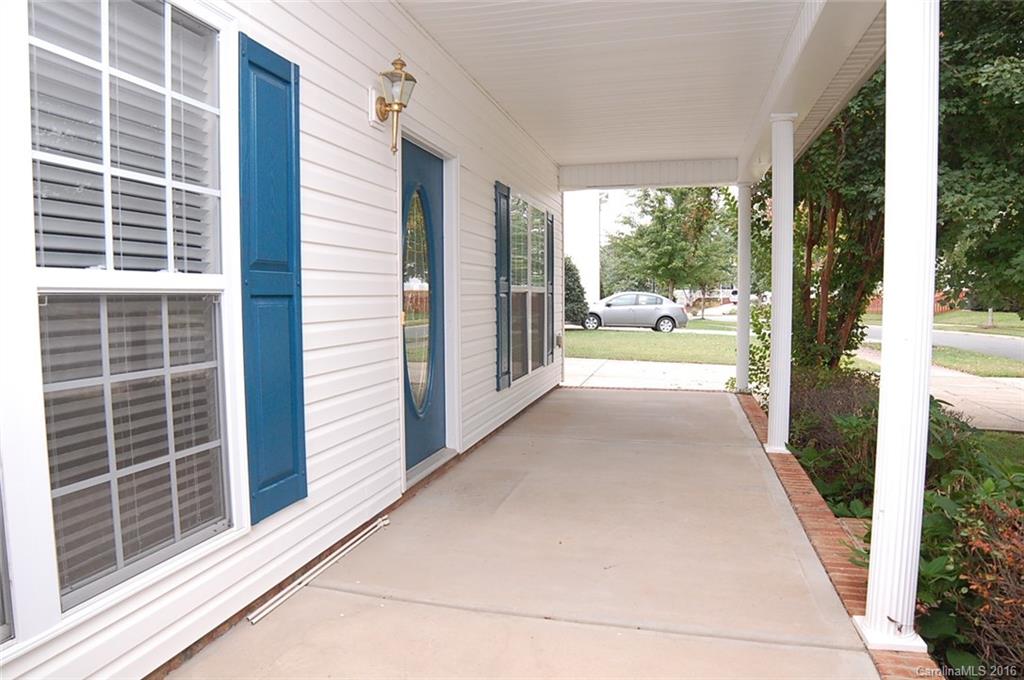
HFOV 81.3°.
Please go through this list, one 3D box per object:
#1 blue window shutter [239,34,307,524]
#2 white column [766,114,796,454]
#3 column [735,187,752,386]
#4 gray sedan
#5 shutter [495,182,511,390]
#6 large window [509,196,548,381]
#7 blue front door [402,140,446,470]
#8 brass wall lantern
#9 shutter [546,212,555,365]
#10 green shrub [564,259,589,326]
[{"bbox_3d":[-0.906,-0.213,2.273,0.035,1.800,0.325,1,4,16],"label":"blue window shutter"},{"bbox_3d":[2.014,-0.423,4.444,0.190,2.560,0.190,1,4,16],"label":"white column"},{"bbox_3d":[2.839,-0.636,7.273,0.190,2.560,0.190,1,4,16],"label":"column"},{"bbox_3d":[4.446,-1.052,22.250,4.570,1.490,1.780,2,5,16],"label":"gray sedan"},{"bbox_3d":[-0.073,-0.454,5.250,0.035,1.800,0.330,1,4,16],"label":"shutter"},{"bbox_3d":[0.178,-0.532,6.226,0.080,1.780,1.580,1,4,16],"label":"large window"},{"bbox_3d":[-0.606,-0.209,3.774,0.050,2.030,0.900,1,4,16],"label":"blue front door"},{"bbox_3d":[-0.584,-1.194,3.027,0.180,0.490,0.155,1,4,16],"label":"brass wall lantern"},{"bbox_3d":[0.463,-0.593,7.141,0.035,1.800,0.320,1,4,16],"label":"shutter"},{"bbox_3d":[1.900,-1.630,20.300,1.500,2.400,1.500,1,4,16],"label":"green shrub"}]

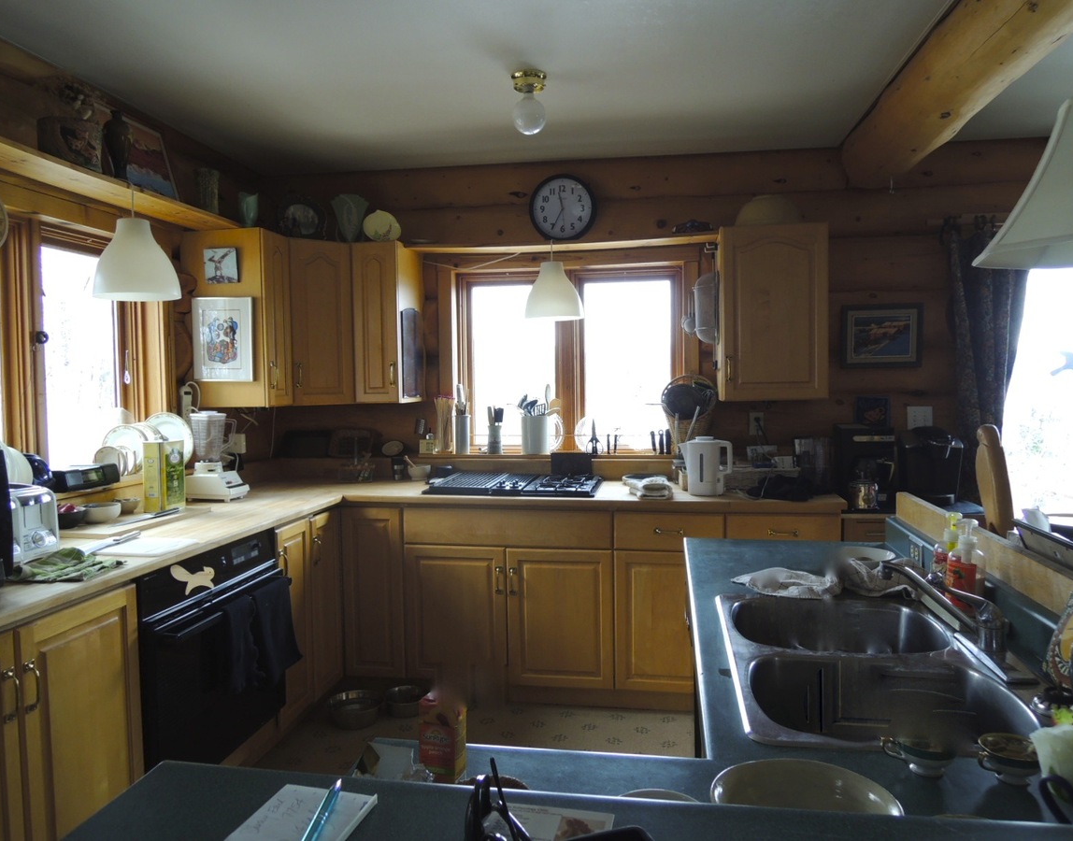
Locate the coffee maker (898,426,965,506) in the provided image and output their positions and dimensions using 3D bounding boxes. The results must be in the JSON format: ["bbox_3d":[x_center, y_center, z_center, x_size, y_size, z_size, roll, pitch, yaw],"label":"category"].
[{"bbox_3d":[1.678,0.181,3.335,0.245,0.325,0.310,0,3,19],"label":"coffee maker"}]

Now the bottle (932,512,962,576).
[{"bbox_3d":[0.922,0.307,1.718,0.065,0.200,0.070,-2,3,-32],"label":"bottle"}]

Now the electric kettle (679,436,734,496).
[{"bbox_3d":[0.748,0.194,3.428,0.238,0.247,0.155,1,3,25],"label":"electric kettle"}]

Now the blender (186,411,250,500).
[{"bbox_3d":[-1.405,0.153,3.400,0.250,0.388,0.180,0,3,10],"label":"blender"}]

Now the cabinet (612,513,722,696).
[{"bbox_3d":[0.608,0.765,3.572,0.457,0.785,0.600,0,2,10],"label":"cabinet"}]

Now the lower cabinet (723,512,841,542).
[{"bbox_3d":[1.040,0.778,3.433,0.450,0.850,0.600,0,3,10],"label":"lower cabinet"}]

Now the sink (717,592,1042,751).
[{"bbox_3d":[0.600,0.502,1.383,0.499,0.183,0.785,0,2,10],"label":"sink"}]

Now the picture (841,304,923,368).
[{"bbox_3d":[1.599,-0.389,3.598,0.350,0.288,0.025,0,3,10],"label":"picture"}]

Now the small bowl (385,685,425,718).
[{"bbox_3d":[-0.558,1.236,3.417,0.205,0.064,0.205,-1,2,0],"label":"small bowl"}]

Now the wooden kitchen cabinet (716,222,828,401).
[{"bbox_3d":[1.078,-0.481,3.589,0.451,0.772,0.330,0,2,10],"label":"wooden kitchen cabinet"}]

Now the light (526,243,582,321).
[{"bbox_3d":[0.078,-0.633,3.509,0.265,0.345,0.265,0,3,10],"label":"light"}]

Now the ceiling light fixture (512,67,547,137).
[{"bbox_3d":[-0.028,-1.111,2.740,0.122,0.205,0.122,-1,3,0],"label":"ceiling light fixture"}]

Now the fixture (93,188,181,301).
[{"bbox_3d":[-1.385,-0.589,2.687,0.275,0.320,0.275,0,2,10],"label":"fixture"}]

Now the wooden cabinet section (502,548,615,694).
[{"bbox_3d":[0.140,0.825,3.522,0.451,0.590,0.500,0,3,10],"label":"wooden cabinet section"}]

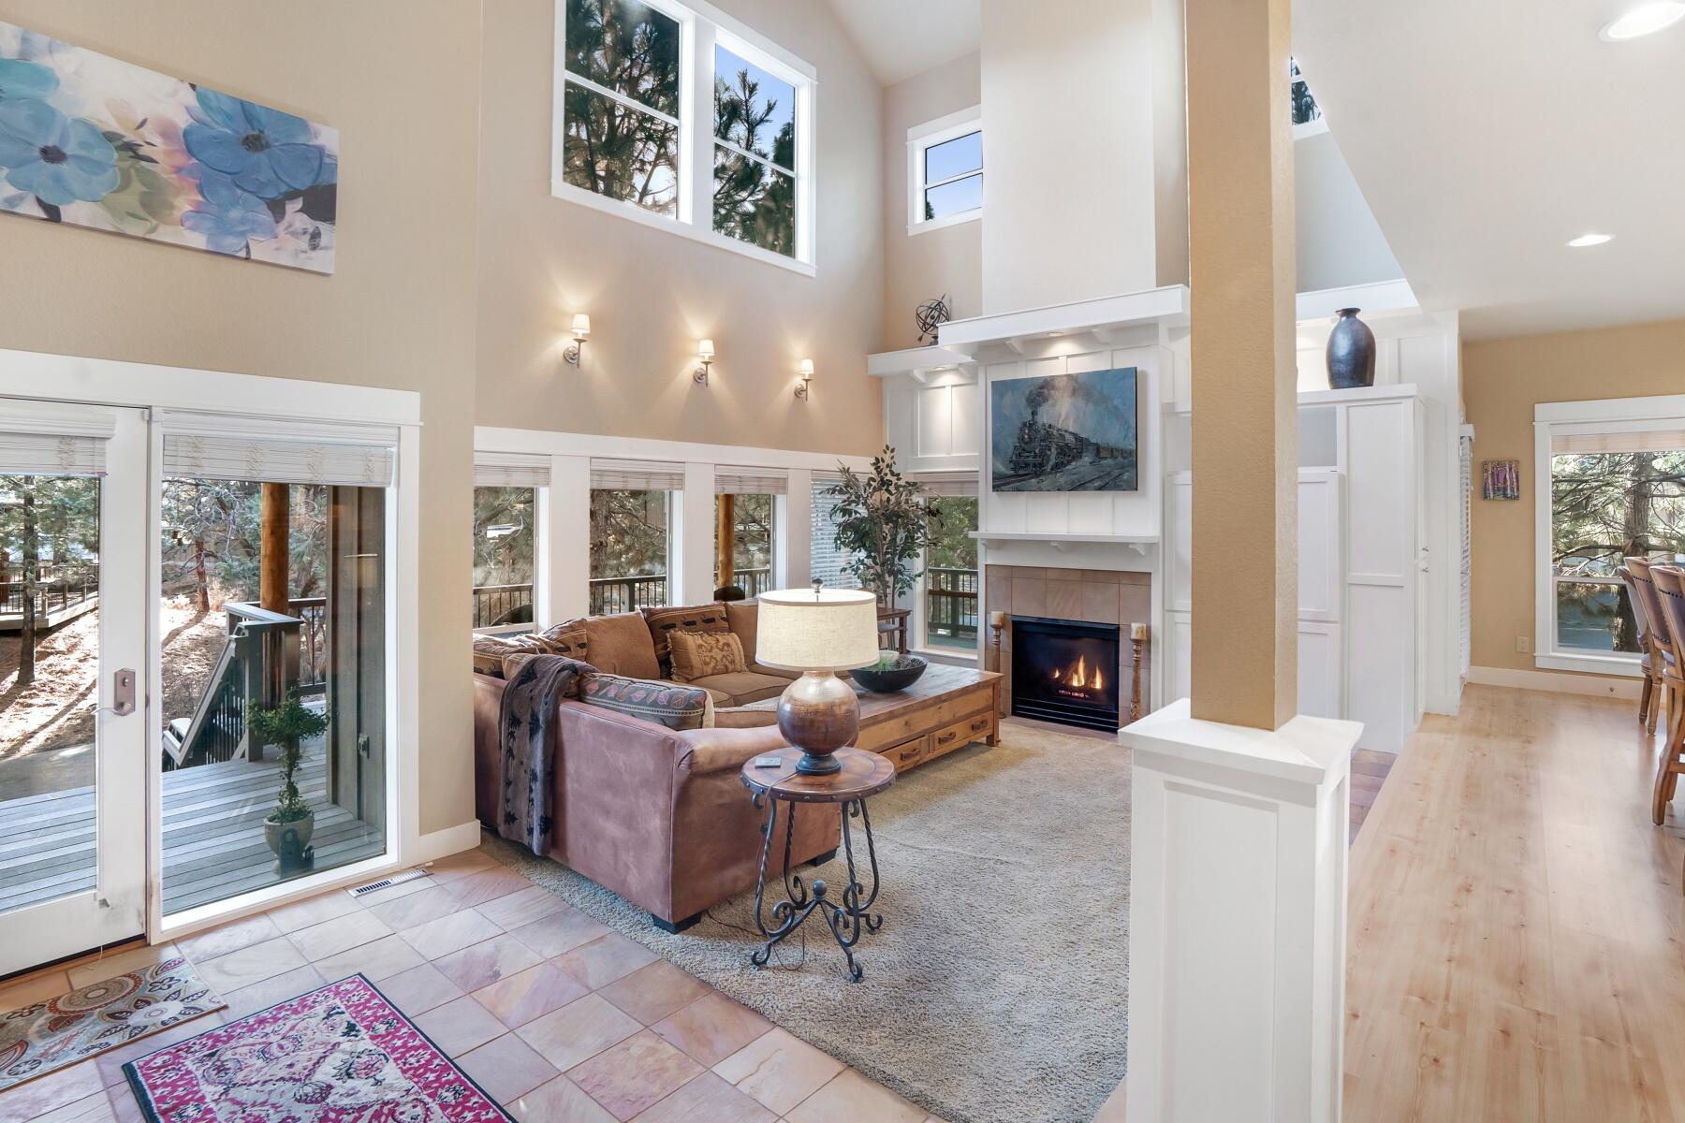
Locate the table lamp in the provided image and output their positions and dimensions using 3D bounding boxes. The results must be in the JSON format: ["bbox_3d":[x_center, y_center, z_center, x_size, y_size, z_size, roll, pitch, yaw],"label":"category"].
[{"bbox_3d":[-0.092,0.442,2.840,0.483,0.717,0.483,0,3,0],"label":"table lamp"}]

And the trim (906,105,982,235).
[{"bbox_3d":[1.020,-3.755,7.200,0.920,1.060,0.080,2,2,35],"label":"trim"}]

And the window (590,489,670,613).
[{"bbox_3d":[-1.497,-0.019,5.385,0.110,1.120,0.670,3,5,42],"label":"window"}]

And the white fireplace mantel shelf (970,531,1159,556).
[{"bbox_3d":[1.653,-0.136,5.715,1.400,0.160,0.200,3,4,37],"label":"white fireplace mantel shelf"}]

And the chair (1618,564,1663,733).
[{"bbox_3d":[5.649,0.619,5.032,0.620,1.070,0.500,2,4,35],"label":"chair"}]

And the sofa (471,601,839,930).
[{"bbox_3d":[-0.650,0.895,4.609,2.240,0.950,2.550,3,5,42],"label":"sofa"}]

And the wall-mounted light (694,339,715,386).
[{"bbox_3d":[-1.082,-1.564,5.870,0.125,0.350,0.185,-2,3,-45],"label":"wall-mounted light"}]

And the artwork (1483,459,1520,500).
[{"bbox_3d":[5.635,-0.698,6.404,0.260,0.340,0.040,3,4,37],"label":"artwork"}]

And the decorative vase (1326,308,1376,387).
[{"bbox_3d":[3.522,-1.470,5.190,0.290,0.585,0.290,2,2,35],"label":"decorative vase"}]

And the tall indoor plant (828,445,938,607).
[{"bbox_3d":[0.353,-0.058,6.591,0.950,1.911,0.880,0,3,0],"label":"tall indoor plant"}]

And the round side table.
[{"bbox_3d":[-0.087,1.125,2.840,0.580,0.675,0.580,0,2,0],"label":"round side table"}]

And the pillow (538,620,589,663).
[{"bbox_3d":[-1.700,0.545,4.580,0.390,0.370,0.160,-2,-9,-45],"label":"pillow"}]

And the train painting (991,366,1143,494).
[{"bbox_3d":[1.678,-0.998,5.731,1.120,0.870,0.050,3,4,37],"label":"train painting"}]

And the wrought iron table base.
[{"bbox_3d":[-0.087,1.145,2.840,0.430,0.635,0.430,1,2,13],"label":"wrought iron table base"}]

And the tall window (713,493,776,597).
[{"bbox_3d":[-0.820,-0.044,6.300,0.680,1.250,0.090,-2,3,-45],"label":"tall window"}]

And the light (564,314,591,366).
[{"bbox_3d":[-1.816,-1.520,5.143,0.125,0.350,0.185,-2,3,-45],"label":"light"}]

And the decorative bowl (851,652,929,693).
[{"bbox_3d":[0.312,0.756,5.000,0.520,0.165,0.520,0,2,0],"label":"decorative bowl"}]

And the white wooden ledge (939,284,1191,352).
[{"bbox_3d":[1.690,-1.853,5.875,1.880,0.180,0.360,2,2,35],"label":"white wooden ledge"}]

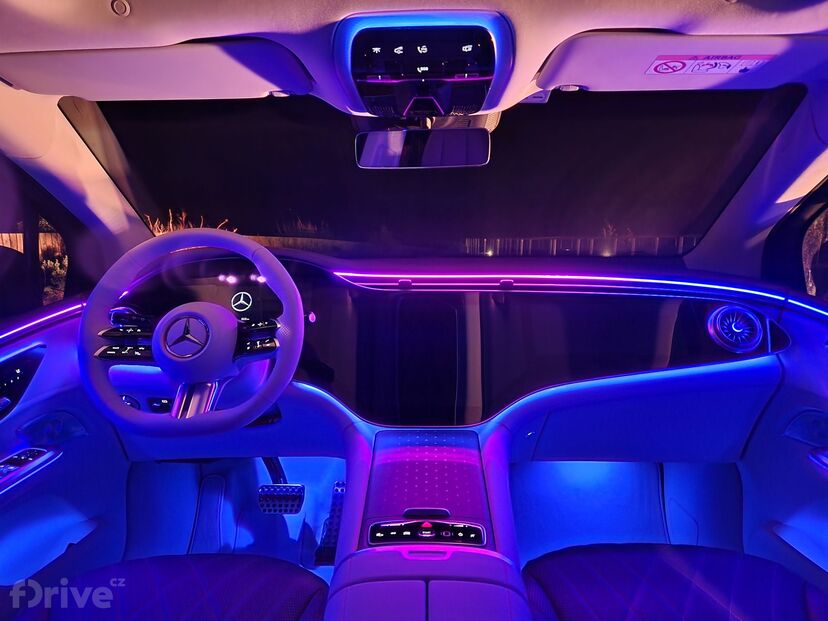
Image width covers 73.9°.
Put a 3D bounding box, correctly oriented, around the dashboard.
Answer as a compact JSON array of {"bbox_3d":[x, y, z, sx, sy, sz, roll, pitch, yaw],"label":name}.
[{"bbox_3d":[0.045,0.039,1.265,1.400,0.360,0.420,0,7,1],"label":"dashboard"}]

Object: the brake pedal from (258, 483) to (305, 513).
[{"bbox_3d":[-0.316,0.448,1.310,0.108,0.072,0.035,0,-23,1],"label":"brake pedal"}]

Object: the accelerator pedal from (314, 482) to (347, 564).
[{"bbox_3d":[-0.204,0.524,1.360,0.065,0.210,0.040,0,-30,1],"label":"accelerator pedal"}]

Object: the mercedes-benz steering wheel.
[{"bbox_3d":[-0.373,0.033,0.944,0.372,0.360,0.100,0,-16,1],"label":"mercedes-benz steering wheel"}]

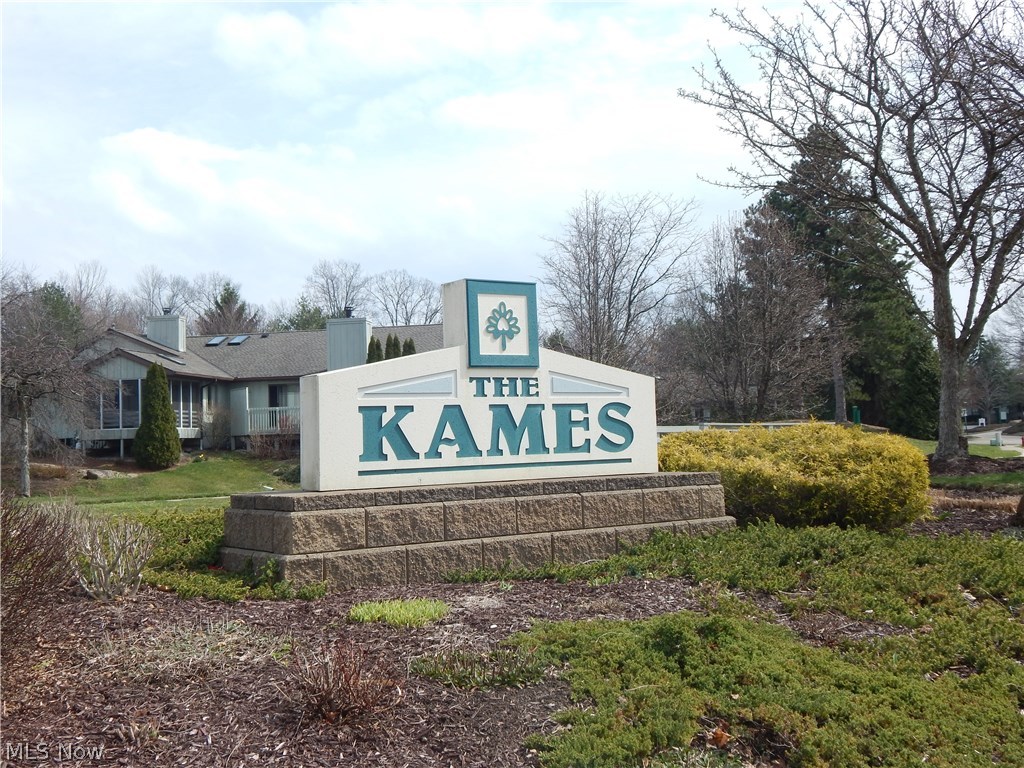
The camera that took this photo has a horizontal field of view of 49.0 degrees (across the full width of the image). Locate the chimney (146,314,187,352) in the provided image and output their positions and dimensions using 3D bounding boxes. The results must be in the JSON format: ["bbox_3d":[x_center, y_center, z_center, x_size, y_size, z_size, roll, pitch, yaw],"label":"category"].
[{"bbox_3d":[-16.716,-2.412,54.455,1.662,1.799,0.722,-2,-3,8],"label":"chimney"}]

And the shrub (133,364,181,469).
[{"bbox_3d":[-13.734,1.257,43.463,1.700,3.900,1.700,-2,-3,8],"label":"shrub"}]

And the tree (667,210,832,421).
[{"bbox_3d":[10.395,-2.954,49.200,7.000,9.300,6.600,-2,-3,8],"label":"tree"}]

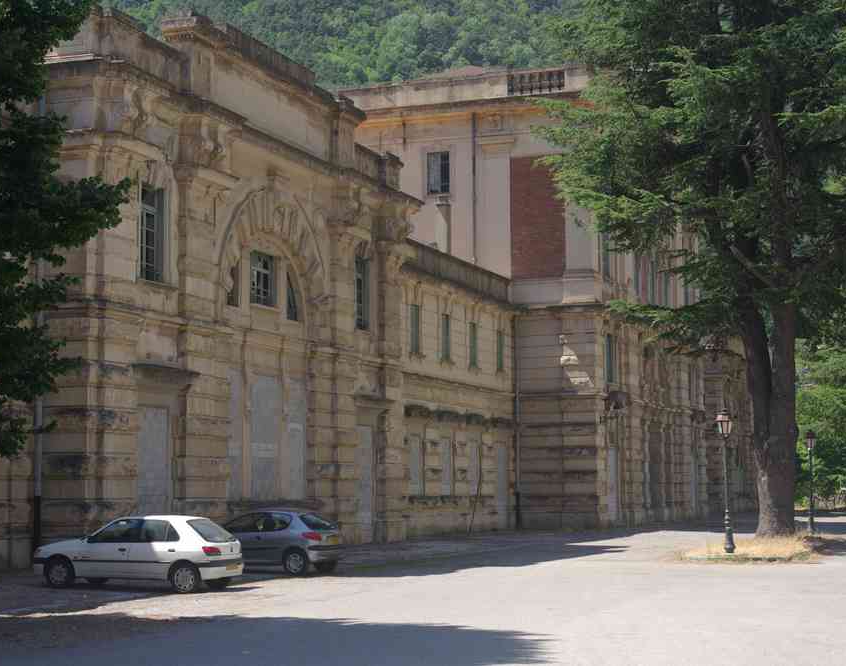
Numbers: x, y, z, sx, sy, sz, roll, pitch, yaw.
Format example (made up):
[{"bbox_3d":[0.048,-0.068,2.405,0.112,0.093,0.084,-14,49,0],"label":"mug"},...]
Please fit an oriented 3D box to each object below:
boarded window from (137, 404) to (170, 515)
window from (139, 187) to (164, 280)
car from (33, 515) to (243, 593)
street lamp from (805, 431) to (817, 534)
[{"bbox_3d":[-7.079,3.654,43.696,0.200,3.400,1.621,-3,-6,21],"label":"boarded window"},{"bbox_3d":[-7.208,-2.608,44.093,0.200,2.543,1.316,-3,-6,21],"label":"window"},{"bbox_3d":[-5.418,4.174,31.664,4.000,1.380,1.690,-1,-6,18],"label":"car"},{"bbox_3d":[15.272,5.915,65.839,0.450,4.100,0.450,-3,-6,21],"label":"street lamp"}]

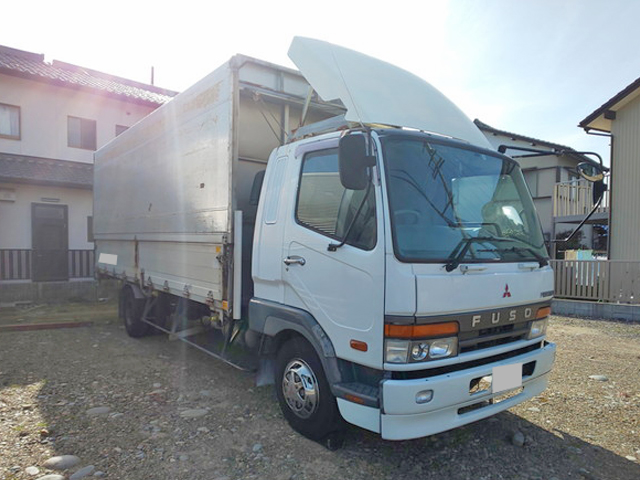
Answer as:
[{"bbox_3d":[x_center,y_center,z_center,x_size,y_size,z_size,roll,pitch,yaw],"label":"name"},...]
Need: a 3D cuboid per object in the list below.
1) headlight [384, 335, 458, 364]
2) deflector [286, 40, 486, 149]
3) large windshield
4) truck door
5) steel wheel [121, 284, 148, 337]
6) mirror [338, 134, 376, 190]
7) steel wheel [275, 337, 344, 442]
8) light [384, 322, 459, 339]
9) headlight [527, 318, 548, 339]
[{"bbox_3d":[0.647,0.695,2.379,0.574,0.165,0.184,0,1,-34],"label":"headlight"},{"bbox_3d":[0.744,-1.304,3.351,1.701,1.013,1.105,0,1,-38],"label":"deflector"},{"bbox_3d":[1.188,-0.281,2.850,1.827,0.931,0.368,0,1,-36],"label":"large windshield"},{"bbox_3d":[0.114,0.023,2.647,0.194,1.530,1.032,0,1,-41],"label":"truck door"},{"bbox_3d":[-3.026,1.166,6.124,0.272,0.822,0.801,0,1,-40],"label":"steel wheel"},{"bbox_3d":[0.220,-0.470,2.228,0.204,0.346,0.092,0,1,-36],"label":"mirror"},{"bbox_3d":[-0.073,1.224,3.100,0.243,0.822,0.801,0,1,-39],"label":"steel wheel"},{"bbox_3d":[0.650,0.565,2.379,0.574,0.098,0.166,0,1,-34],"label":"light"},{"bbox_3d":[1.870,0.722,3.136,0.574,0.165,0.184,0,1,-37],"label":"headlight"}]

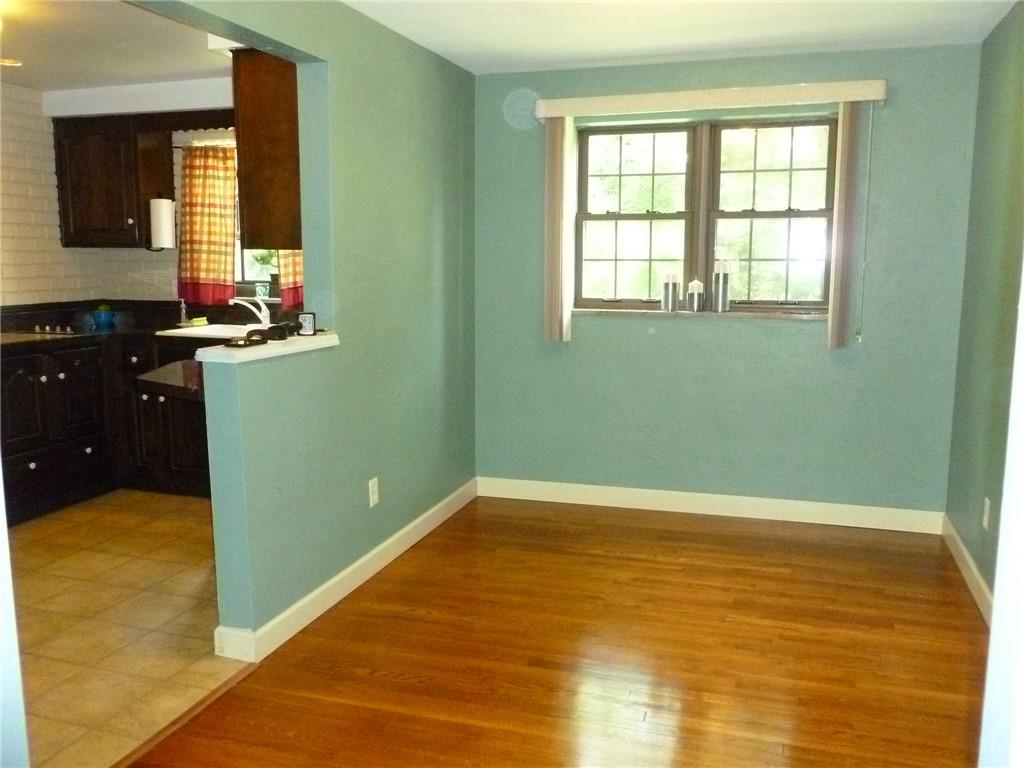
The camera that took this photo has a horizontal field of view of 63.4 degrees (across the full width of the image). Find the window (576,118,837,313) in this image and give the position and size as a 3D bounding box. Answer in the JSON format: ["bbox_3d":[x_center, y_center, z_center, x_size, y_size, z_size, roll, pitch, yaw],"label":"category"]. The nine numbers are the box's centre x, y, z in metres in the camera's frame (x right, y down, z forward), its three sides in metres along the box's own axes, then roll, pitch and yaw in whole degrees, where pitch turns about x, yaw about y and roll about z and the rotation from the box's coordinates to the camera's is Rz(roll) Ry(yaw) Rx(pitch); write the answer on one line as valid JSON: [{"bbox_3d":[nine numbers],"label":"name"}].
[{"bbox_3d":[1.001,-0.872,4.408,1.355,0.968,0.090,3,9,18],"label":"window"}]

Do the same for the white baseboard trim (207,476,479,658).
[{"bbox_3d":[-0.618,0.747,3.883,0.170,0.112,2.186,3,9,18],"label":"white baseboard trim"}]

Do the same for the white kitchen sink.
[{"bbox_3d":[-1.570,-0.224,4.875,0.820,0.180,0.540,3,9,18],"label":"white kitchen sink"}]

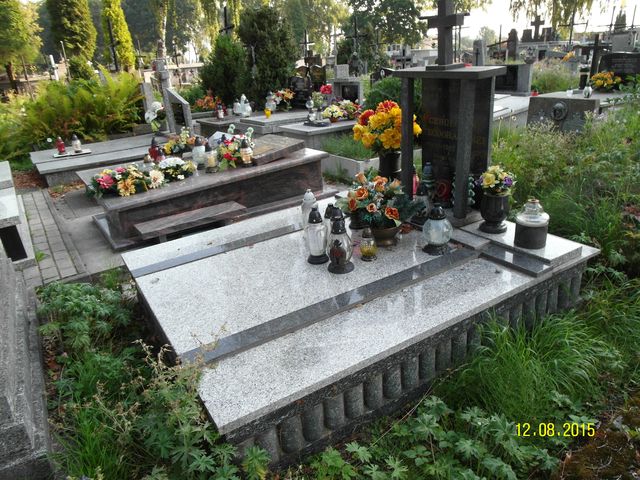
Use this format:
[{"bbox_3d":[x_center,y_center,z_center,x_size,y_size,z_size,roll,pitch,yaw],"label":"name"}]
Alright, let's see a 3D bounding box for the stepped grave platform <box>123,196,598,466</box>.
[{"bbox_3d":[0.132,0.171,2.446,1.990,0.335,1.610,-17,26,-28],"label":"stepped grave platform"}]

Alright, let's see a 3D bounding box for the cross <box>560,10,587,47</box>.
[{"bbox_3d":[8.604,-7.150,15.000,0.150,1.200,0.920,-18,26,-31],"label":"cross"}]

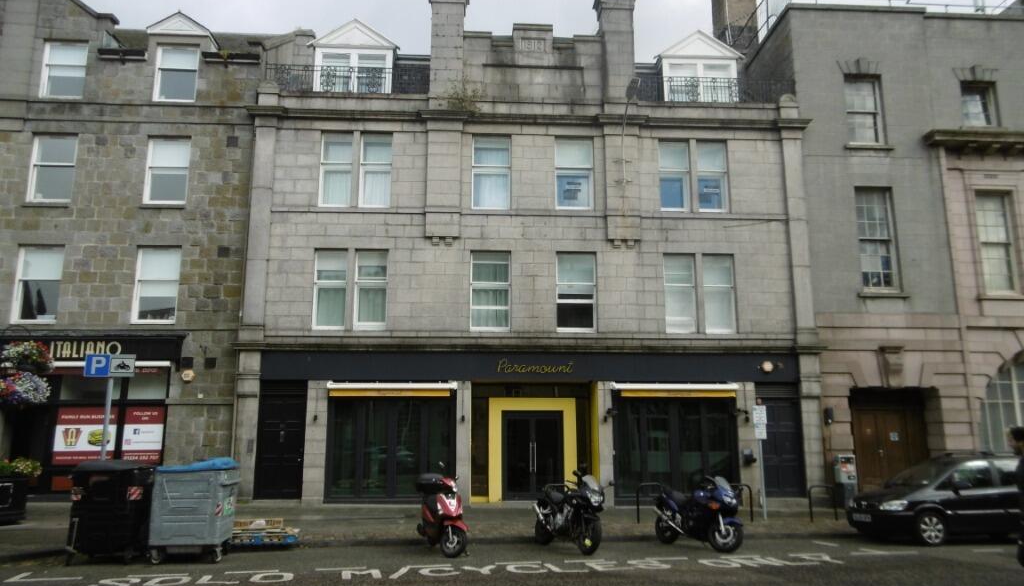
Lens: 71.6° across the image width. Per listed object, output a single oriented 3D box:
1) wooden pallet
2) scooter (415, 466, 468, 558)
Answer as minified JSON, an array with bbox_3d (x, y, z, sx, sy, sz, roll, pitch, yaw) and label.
[{"bbox_3d":[-4.276,4.175,12.466,1.020,0.300,1.200,2,-11,-10],"label":"wooden pallet"},{"bbox_3d":[-1.157,3.653,11.827,0.720,1.240,1.900,4,-11,-20],"label":"scooter"}]

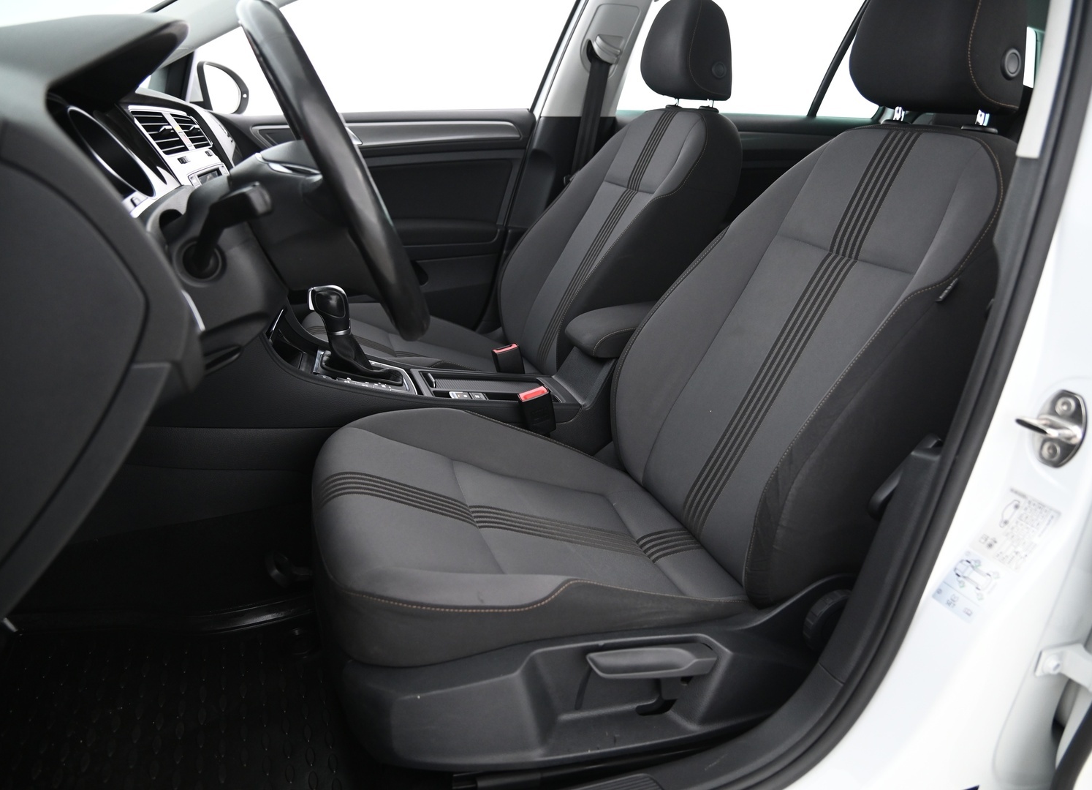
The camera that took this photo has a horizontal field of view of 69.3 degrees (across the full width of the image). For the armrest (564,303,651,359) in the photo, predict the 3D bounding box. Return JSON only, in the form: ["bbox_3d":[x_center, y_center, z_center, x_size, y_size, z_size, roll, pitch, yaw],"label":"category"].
[{"bbox_3d":[0.182,-0.126,1.423,0.310,0.075,0.160,-7,22,-16],"label":"armrest"}]

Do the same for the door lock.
[{"bbox_3d":[0.439,0.028,0.685,0.036,0.068,0.048,-11,17,-31],"label":"door lock"}]

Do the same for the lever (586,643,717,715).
[{"bbox_3d":[0.118,0.314,0.881,0.147,0.070,0.042,3,19,-20],"label":"lever"}]

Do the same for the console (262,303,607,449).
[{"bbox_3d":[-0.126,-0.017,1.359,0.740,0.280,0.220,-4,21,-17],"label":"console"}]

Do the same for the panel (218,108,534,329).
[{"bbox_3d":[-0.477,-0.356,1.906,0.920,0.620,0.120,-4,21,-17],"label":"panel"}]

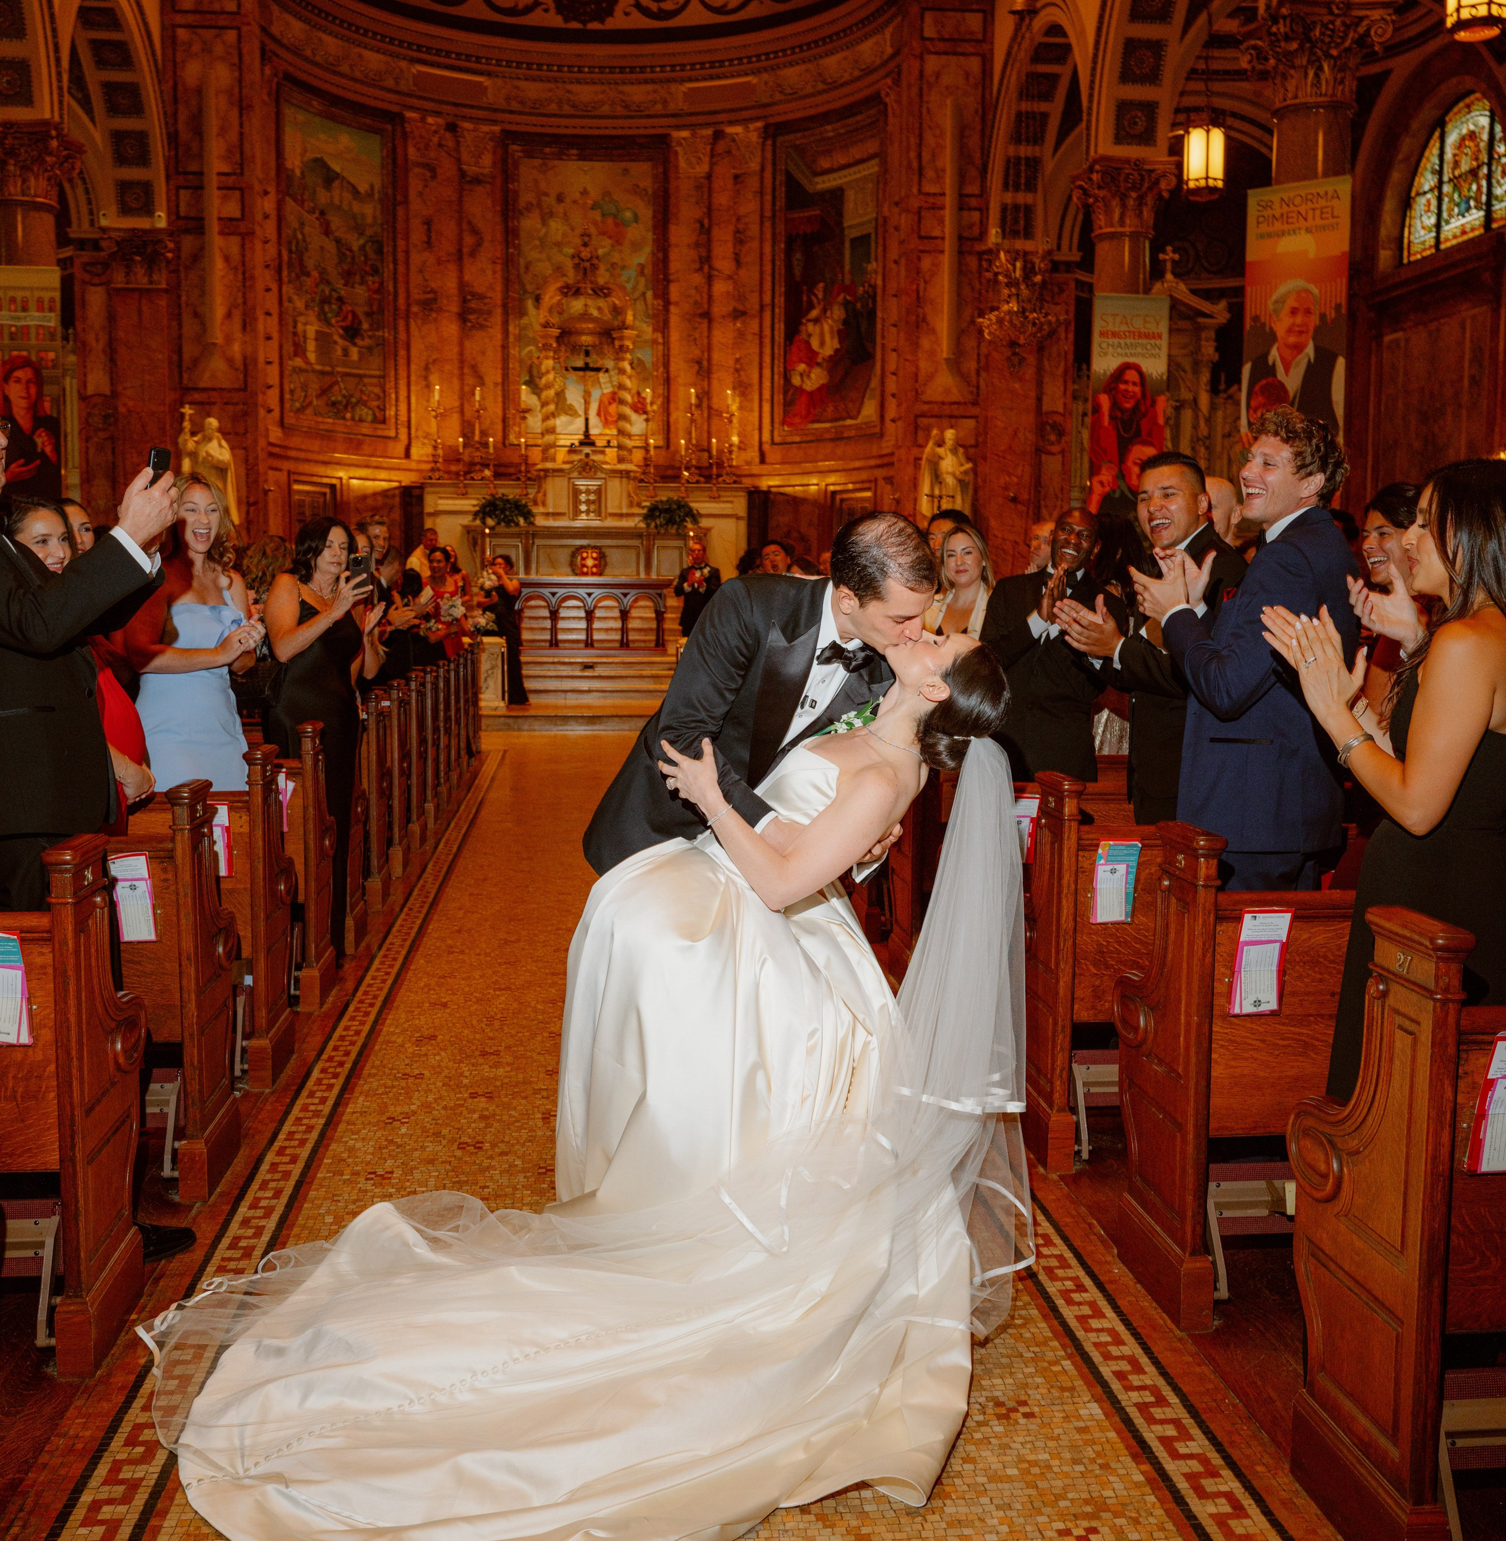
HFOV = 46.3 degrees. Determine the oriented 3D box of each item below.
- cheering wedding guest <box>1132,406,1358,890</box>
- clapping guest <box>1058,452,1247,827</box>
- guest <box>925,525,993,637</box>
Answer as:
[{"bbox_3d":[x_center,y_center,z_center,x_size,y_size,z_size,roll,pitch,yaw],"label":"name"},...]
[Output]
[{"bbox_3d":[1.123,0.105,4.021,0.520,1.850,0.530,1,6,3],"label":"cheering wedding guest"},{"bbox_3d":[1.113,0.035,4.827,0.520,1.799,0.500,-4,8,-40],"label":"clapping guest"},{"bbox_3d":[0.794,-0.099,6.816,0.460,1.665,0.380,2,6,18],"label":"guest"}]

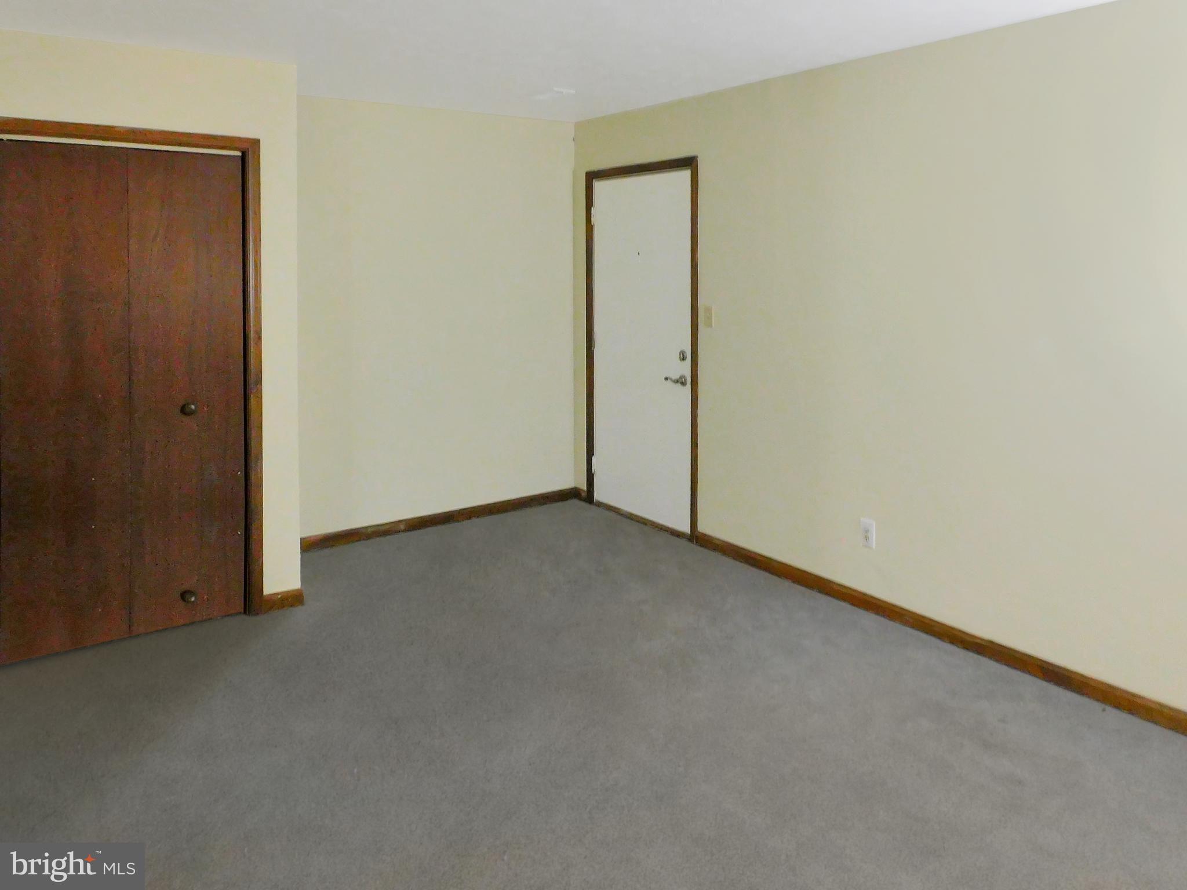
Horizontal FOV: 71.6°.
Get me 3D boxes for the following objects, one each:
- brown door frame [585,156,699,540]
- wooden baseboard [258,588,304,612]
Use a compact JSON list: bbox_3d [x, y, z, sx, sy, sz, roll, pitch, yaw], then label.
[{"bbox_3d":[0.297,-0.578,5.018,0.120,2.150,1.000,-9,15,-37],"label":"brown door frame"},{"bbox_3d":[-1.448,0.723,3.833,0.180,0.090,0.020,-9,15,-37],"label":"wooden baseboard"}]

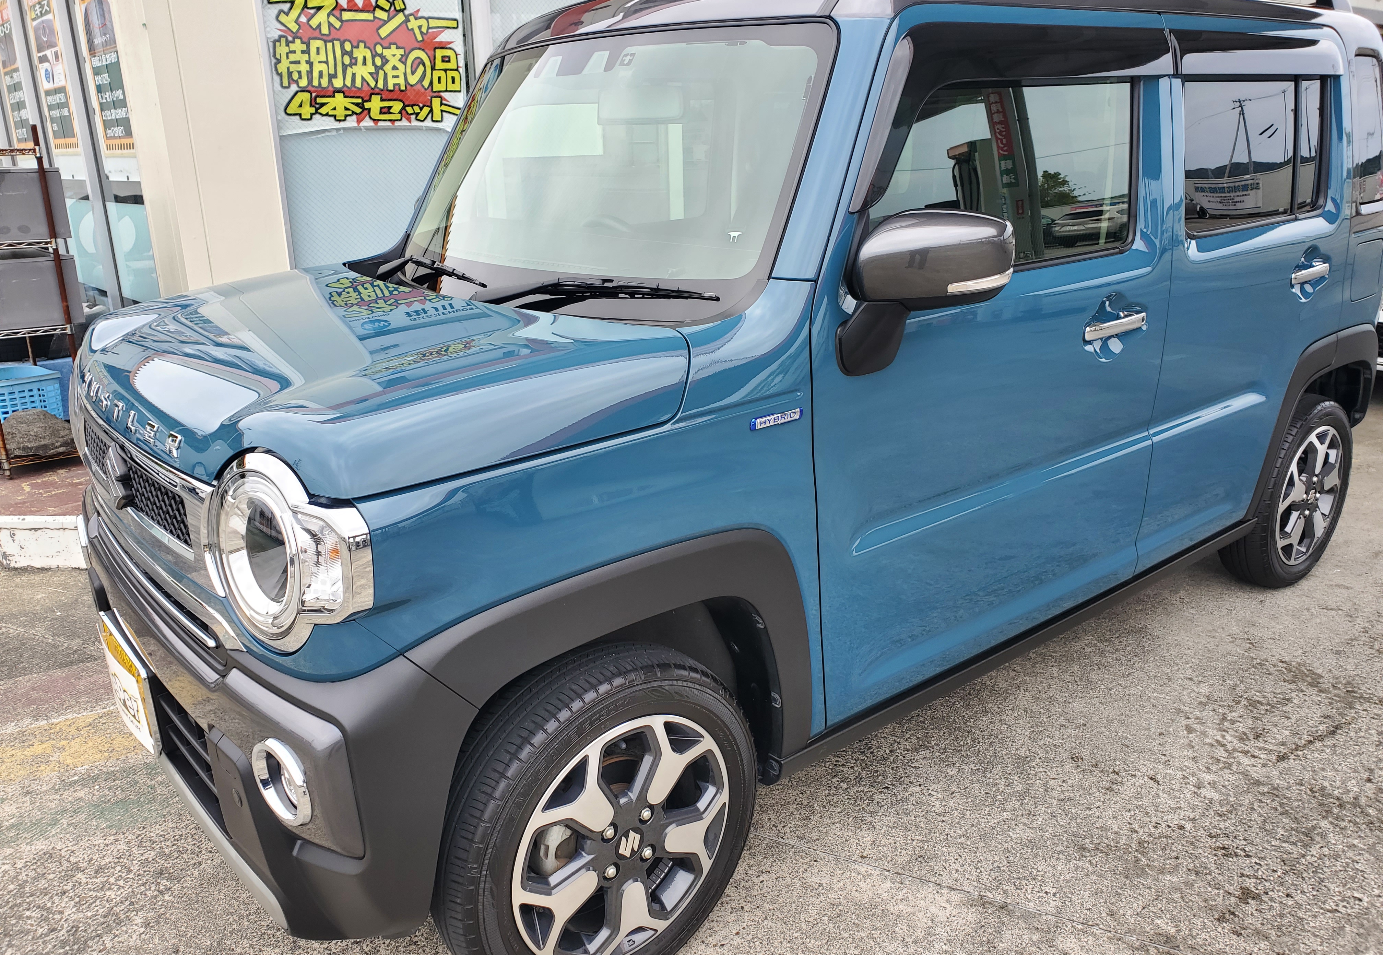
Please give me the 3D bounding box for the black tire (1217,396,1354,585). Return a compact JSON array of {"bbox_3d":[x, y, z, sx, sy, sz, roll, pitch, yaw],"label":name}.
[{"bbox_3d":[1.785,0.038,3.114,0.575,0.575,0.170,-15,21,-36],"label":"black tire"}]

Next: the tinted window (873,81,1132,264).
[{"bbox_3d":[0.598,-0.568,1.942,0.880,0.350,0.040,-15,15,-36],"label":"tinted window"}]

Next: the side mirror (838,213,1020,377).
[{"bbox_3d":[0.360,-0.278,1.591,0.165,0.270,0.255,-15,21,-36],"label":"side mirror"}]

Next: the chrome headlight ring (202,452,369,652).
[{"bbox_3d":[-0.530,0.107,1.342,0.140,0.270,0.295,-17,23,-41],"label":"chrome headlight ring"}]

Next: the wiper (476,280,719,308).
[{"bbox_3d":[-0.200,-0.326,1.847,0.660,0.070,0.070,14,23,42],"label":"wiper"}]

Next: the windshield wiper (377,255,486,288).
[{"bbox_3d":[-0.574,-0.442,2.296,0.070,0.075,0.640,-12,20,-30],"label":"windshield wiper"}]

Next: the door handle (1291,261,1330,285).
[{"bbox_3d":[1.597,-0.534,2.710,0.220,0.036,0.045,-15,21,-36],"label":"door handle"}]

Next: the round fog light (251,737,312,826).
[{"bbox_3d":[-0.557,0.413,1.417,0.117,0.117,0.045,13,23,40],"label":"round fog light"}]

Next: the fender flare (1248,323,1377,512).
[{"bbox_3d":[1.747,-0.192,2.934,0.775,0.450,0.065,-15,21,-36],"label":"fender flare"}]

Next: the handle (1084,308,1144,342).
[{"bbox_3d":[0.874,-0.319,2.170,0.222,0.036,0.045,-15,21,-36],"label":"handle"}]

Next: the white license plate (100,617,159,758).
[{"bbox_3d":[-0.964,0.353,1.786,0.025,0.162,0.330,-15,21,-36],"label":"white license plate"}]

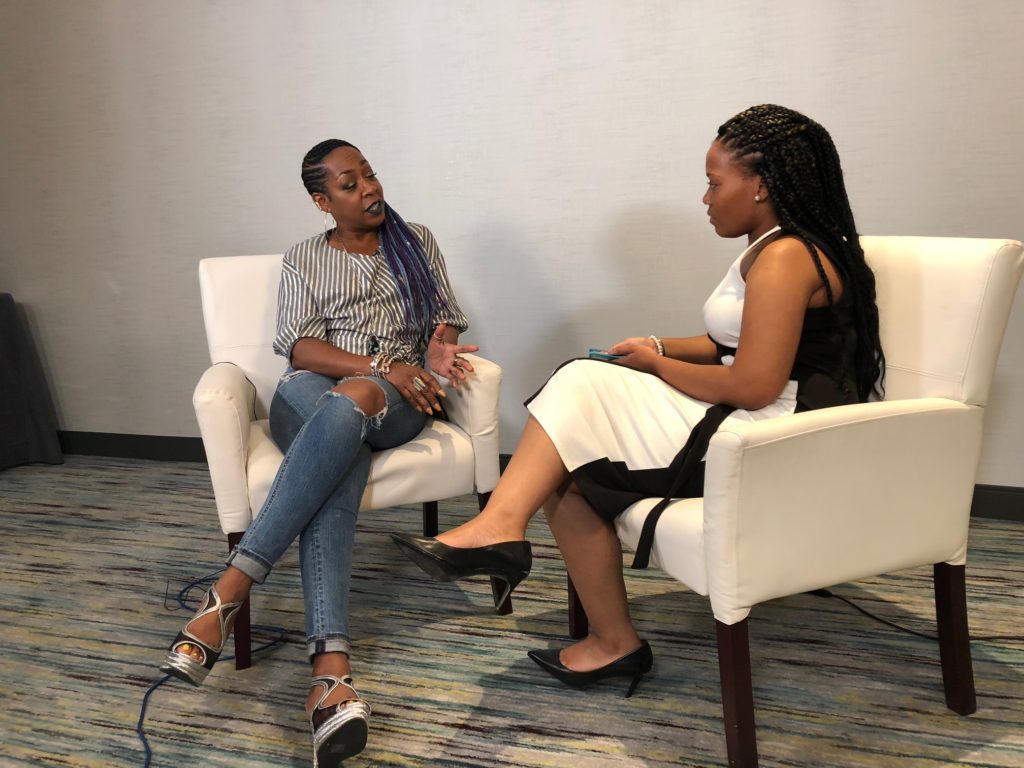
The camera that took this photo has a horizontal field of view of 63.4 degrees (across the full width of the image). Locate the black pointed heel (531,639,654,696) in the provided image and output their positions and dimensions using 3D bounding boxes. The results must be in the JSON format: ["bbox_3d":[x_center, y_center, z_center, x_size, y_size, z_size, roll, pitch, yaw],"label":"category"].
[{"bbox_3d":[0.148,0.548,1.671,0.275,0.130,0.085,5,14,32],"label":"black pointed heel"}]

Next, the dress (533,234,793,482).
[{"bbox_3d":[0.329,-0.034,1.573,0.600,0.520,0.410,0,12,12],"label":"dress"}]

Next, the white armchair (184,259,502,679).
[{"bbox_3d":[-0.412,0.116,2.054,0.650,0.875,0.620,-7,12,-19],"label":"white armchair"}]

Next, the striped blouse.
[{"bbox_3d":[-0.354,-0.217,2.057,0.440,0.380,0.280,-8,3,-23],"label":"striped blouse"}]

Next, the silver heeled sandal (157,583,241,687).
[{"bbox_3d":[-0.577,0.497,1.630,0.090,0.200,0.245,26,-29,1],"label":"silver heeled sandal"}]

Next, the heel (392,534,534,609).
[{"bbox_3d":[-0.084,0.290,1.445,0.275,0.130,0.085,31,-30,-23],"label":"heel"}]

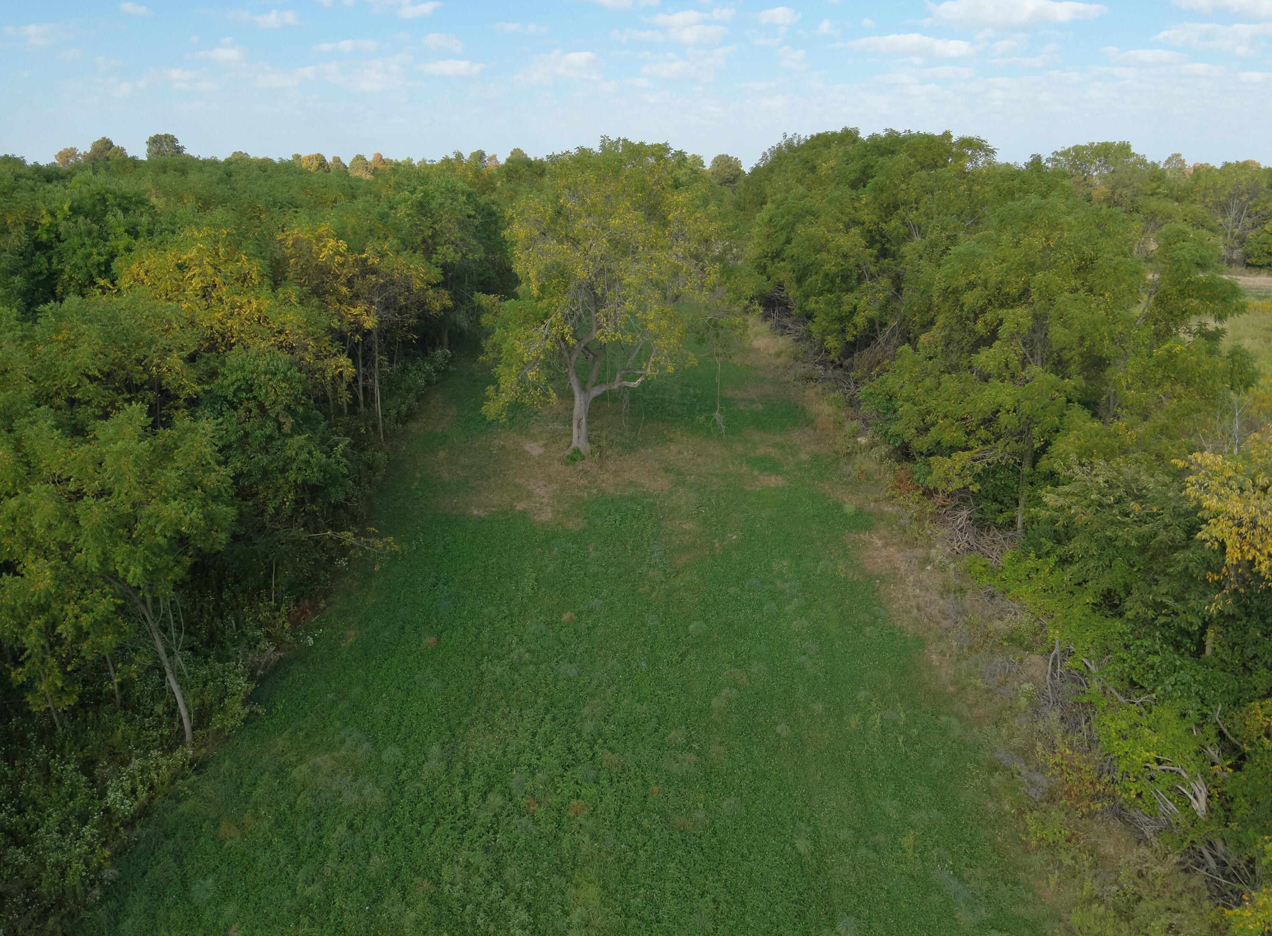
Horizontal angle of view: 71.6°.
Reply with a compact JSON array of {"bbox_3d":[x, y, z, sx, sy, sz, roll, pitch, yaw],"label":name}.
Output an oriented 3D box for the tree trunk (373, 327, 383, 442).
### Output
[{"bbox_3d":[-10.854,-3.355,37.029,0.220,5.110,0.220,0,19,0],"label":"tree trunk"}]

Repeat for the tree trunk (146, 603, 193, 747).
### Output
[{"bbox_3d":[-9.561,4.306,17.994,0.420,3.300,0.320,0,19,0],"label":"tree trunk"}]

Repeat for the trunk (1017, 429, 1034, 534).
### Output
[{"bbox_3d":[12.554,0.507,28.321,0.360,3.680,0.340,0,19,0],"label":"trunk"}]

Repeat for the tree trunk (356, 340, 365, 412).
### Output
[{"bbox_3d":[-12.703,-3.971,40.337,0.190,3.770,0.190,0,19,0],"label":"tree trunk"}]

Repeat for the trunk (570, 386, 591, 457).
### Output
[{"bbox_3d":[-2.376,-2.055,37.182,0.800,2.960,0.750,0,19,0],"label":"trunk"}]

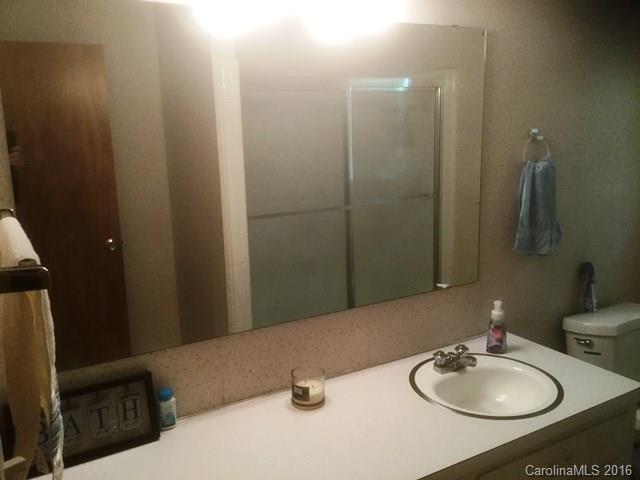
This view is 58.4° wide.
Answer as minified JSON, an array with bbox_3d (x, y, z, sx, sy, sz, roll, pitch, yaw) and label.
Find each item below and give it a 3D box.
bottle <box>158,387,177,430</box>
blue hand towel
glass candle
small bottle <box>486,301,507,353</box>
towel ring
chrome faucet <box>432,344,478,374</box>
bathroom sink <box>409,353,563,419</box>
[{"bbox_3d":[-0.423,0.469,1.578,0.053,0.106,0.053,-4,11,-16],"label":"bottle"},{"bbox_3d":[0.828,-0.126,2.183,0.210,0.348,0.070,-7,13,-29],"label":"blue hand towel"},{"bbox_3d":[-0.034,0.443,1.709,0.099,0.091,0.099,-1,11,0],"label":"glass candle"},{"bbox_3d":[0.644,0.313,2.071,0.068,0.182,0.060,2,11,18],"label":"small bottle"},{"bbox_3d":[0.805,-0.338,2.146,0.152,0.165,0.060,-7,13,-29],"label":"towel ring"},{"bbox_3d":[0.474,0.404,1.925,0.152,0.067,0.152,-7,13,-29],"label":"chrome faucet"},{"bbox_3d":[0.525,0.533,1.850,0.490,0.170,0.475,-7,13,-29],"label":"bathroom sink"}]

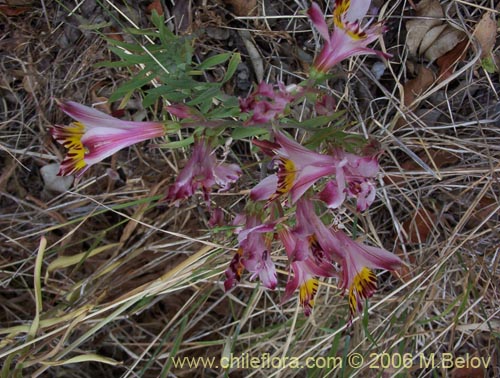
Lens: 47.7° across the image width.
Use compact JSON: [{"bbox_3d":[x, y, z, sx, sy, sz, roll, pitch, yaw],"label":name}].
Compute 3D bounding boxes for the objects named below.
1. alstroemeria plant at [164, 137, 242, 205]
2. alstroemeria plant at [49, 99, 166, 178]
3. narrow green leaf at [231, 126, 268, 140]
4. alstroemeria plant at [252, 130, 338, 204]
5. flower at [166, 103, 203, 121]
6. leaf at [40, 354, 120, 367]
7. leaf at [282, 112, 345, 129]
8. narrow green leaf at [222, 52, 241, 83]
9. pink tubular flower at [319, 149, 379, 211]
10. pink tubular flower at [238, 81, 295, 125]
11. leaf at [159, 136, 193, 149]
[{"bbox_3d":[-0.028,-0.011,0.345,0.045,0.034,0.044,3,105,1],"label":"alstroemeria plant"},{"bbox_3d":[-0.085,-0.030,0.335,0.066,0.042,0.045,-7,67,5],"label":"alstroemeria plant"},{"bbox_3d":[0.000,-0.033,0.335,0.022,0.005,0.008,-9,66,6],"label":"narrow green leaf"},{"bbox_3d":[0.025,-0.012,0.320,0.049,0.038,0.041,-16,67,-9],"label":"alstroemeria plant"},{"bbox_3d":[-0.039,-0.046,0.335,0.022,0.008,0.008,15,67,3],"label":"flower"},{"bbox_3d":[-0.126,0.128,0.420,0.059,0.007,0.008,2,67,0],"label":"leaf"},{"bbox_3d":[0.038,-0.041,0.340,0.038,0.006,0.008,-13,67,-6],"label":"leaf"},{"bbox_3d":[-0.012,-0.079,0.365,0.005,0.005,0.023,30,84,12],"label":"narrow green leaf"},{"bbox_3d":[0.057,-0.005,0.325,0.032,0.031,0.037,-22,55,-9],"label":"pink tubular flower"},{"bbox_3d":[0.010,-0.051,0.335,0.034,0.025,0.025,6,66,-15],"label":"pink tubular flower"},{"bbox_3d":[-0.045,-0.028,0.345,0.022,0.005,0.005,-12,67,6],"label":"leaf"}]

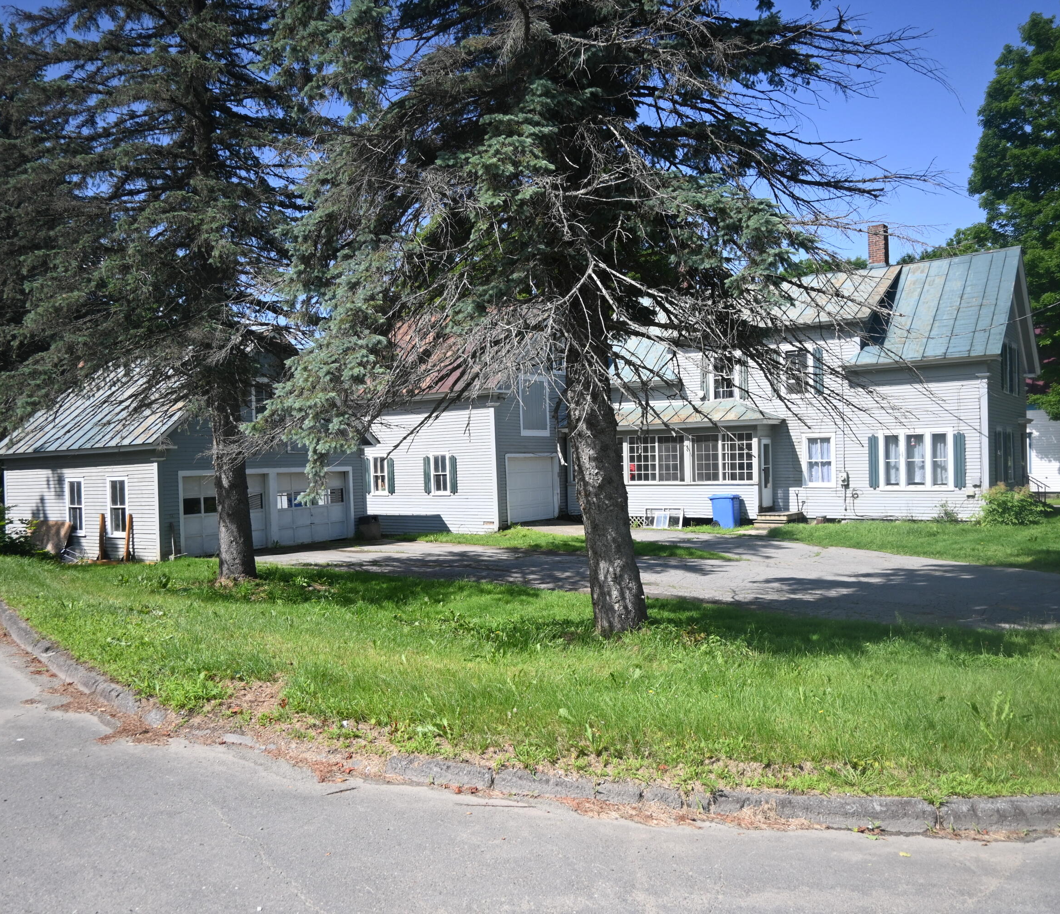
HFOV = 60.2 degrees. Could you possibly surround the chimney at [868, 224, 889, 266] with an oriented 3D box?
[{"bbox_3d":[11.490,-6.960,30.100,0.490,1.370,0.490,-2,0,38],"label":"chimney"}]

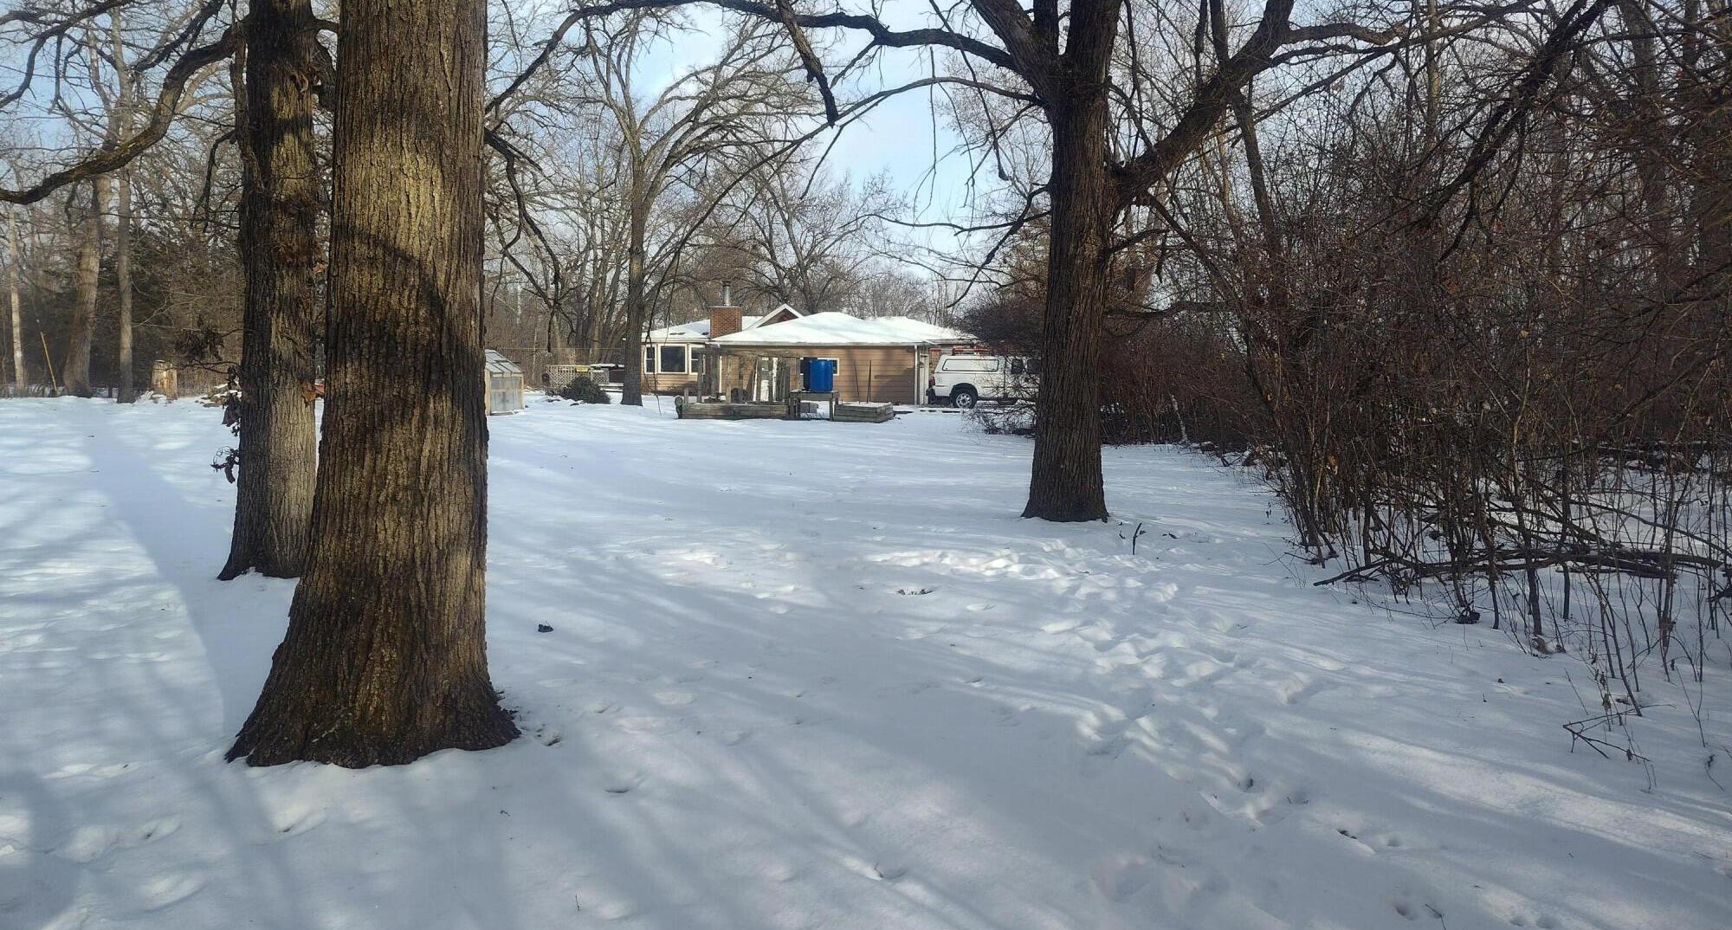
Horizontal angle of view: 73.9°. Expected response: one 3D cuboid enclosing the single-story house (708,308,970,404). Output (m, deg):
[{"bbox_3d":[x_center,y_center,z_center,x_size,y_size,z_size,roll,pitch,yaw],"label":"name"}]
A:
[{"bbox_3d":[-1.200,-4.350,47.200,8.900,3.800,7.800,1,5,6],"label":"single-story house"}]

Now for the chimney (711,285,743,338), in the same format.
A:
[{"bbox_3d":[-6.150,-6.750,51.000,1.150,2.550,0.950,1,5,7],"label":"chimney"}]

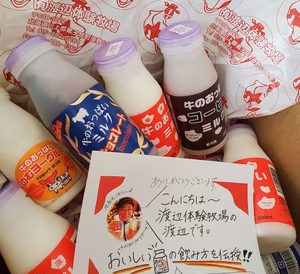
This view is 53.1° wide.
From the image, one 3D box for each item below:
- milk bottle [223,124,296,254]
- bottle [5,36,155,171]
[{"bbox_3d":[0.107,0.049,0.319,0.056,0.056,0.134,22,45,-25],"label":"milk bottle"},{"bbox_3d":[-0.056,-0.018,0.248,0.056,0.056,0.134,-42,100,-13],"label":"bottle"}]

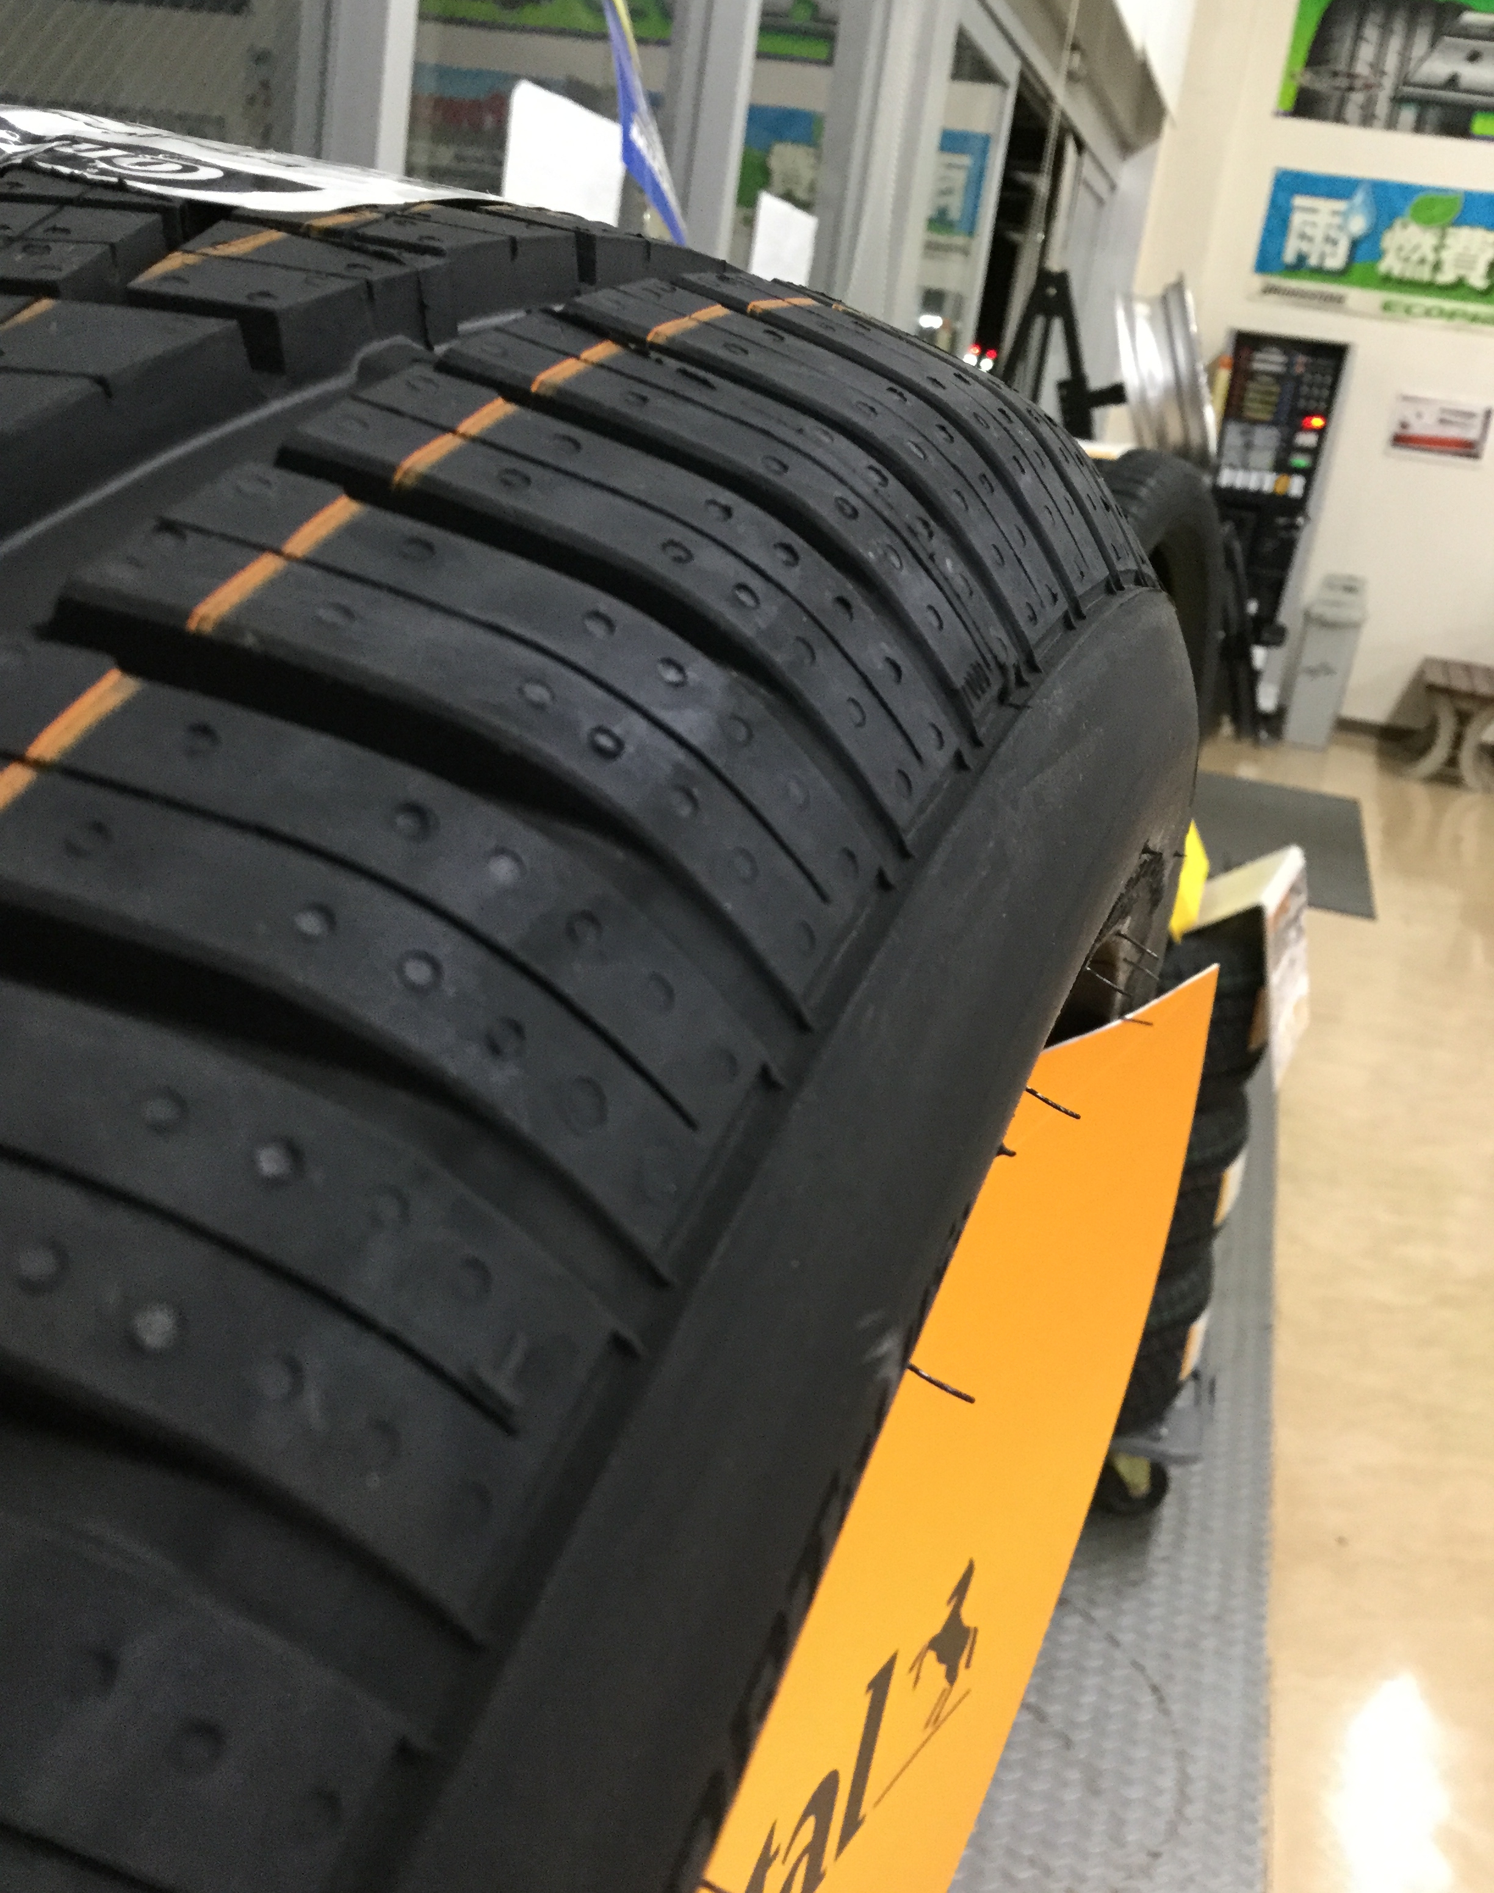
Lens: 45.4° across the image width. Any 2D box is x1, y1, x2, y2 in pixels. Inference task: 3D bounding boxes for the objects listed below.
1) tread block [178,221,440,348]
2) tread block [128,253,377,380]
[{"bbox_3d":[-0.040,-0.062,0.167,0.019,0.007,0.014,14,32,8],"label":"tread block"},{"bbox_3d":[-0.043,-0.055,0.157,0.016,0.007,0.013,14,35,9],"label":"tread block"}]

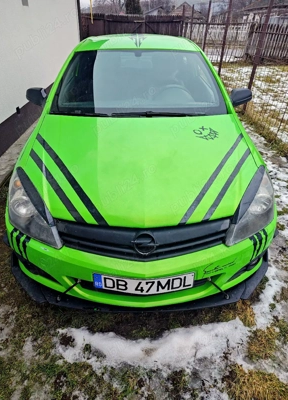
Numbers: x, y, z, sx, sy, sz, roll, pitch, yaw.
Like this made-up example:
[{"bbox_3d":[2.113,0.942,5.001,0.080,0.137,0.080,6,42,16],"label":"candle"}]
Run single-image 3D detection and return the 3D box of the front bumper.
[{"bbox_3d":[-0.003,0.374,1.538,1.680,0.360,0.440,-1,33,-1],"label":"front bumper"}]

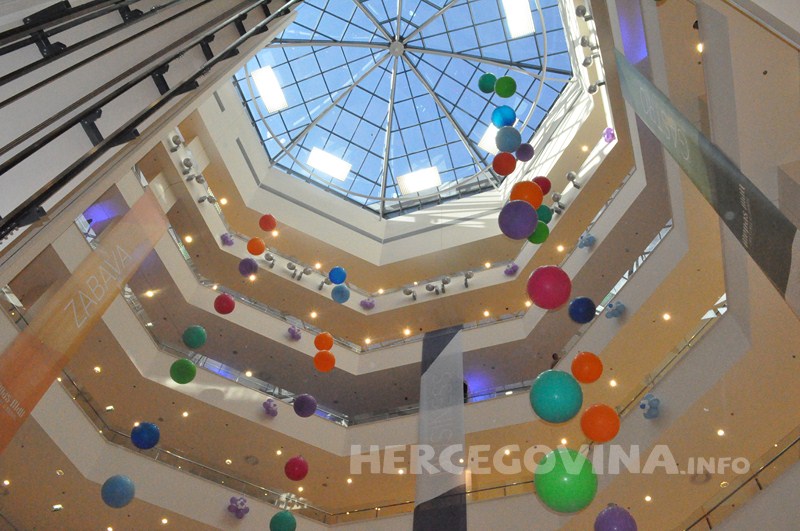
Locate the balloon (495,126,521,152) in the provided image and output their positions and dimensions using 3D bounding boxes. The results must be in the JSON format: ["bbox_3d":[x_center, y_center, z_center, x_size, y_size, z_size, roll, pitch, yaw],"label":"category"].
[{"bbox_3d":[3.260,-3.754,17.920,0.778,0.809,0.778,2,-56,3],"label":"balloon"}]

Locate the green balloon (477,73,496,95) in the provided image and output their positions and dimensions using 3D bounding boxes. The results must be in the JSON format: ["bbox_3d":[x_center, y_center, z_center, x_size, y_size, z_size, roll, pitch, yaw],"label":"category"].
[{"bbox_3d":[3.502,-7.242,23.840,0.764,0.795,0.764,2,-56,3],"label":"green balloon"}]

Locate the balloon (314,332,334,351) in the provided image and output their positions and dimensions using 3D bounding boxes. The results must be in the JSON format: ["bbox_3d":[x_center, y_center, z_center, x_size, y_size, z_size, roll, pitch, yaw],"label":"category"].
[{"bbox_3d":[-2.932,2.952,23.107,0.734,0.734,0.734,2,-57,3],"label":"balloon"}]

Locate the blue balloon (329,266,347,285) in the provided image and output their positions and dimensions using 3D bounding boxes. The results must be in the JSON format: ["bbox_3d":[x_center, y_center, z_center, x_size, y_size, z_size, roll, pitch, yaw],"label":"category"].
[{"bbox_3d":[-2.819,0.464,27.280,0.811,0.843,0.811,2,-56,3],"label":"blue balloon"}]

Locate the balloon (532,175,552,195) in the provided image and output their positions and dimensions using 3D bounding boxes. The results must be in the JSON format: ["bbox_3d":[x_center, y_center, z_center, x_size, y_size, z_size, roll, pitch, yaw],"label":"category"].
[{"bbox_3d":[5.615,-3.157,23.732,0.733,0.733,0.733,2,-57,3],"label":"balloon"}]

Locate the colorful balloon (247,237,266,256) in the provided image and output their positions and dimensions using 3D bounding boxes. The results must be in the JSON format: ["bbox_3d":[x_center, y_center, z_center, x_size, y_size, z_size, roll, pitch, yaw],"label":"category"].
[{"bbox_3d":[-5.962,-0.786,24.870,0.739,0.739,0.739,2,-57,3],"label":"colorful balloon"}]

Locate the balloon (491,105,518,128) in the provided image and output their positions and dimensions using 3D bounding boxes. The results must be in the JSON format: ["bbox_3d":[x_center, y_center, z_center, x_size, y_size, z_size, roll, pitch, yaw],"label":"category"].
[{"bbox_3d":[3.357,-4.785,19.280,0.788,0.820,0.788,2,-56,3],"label":"balloon"}]

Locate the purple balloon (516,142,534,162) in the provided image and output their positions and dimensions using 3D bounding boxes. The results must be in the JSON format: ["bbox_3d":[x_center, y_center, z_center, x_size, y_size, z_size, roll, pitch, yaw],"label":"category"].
[{"bbox_3d":[5.362,-4.841,25.700,0.747,0.747,0.747,2,-57,3],"label":"purple balloon"}]

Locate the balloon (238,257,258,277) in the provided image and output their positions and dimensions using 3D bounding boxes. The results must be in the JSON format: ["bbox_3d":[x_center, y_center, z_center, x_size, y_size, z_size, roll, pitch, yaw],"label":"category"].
[{"bbox_3d":[-6.332,0.096,25.040,0.790,0.822,0.790,2,-56,3],"label":"balloon"}]

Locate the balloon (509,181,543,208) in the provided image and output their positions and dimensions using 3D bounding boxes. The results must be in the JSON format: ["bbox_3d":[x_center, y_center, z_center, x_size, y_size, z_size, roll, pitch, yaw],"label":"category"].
[{"bbox_3d":[3.070,-1.644,14.480,0.795,0.827,0.795,2,-56,3],"label":"balloon"}]

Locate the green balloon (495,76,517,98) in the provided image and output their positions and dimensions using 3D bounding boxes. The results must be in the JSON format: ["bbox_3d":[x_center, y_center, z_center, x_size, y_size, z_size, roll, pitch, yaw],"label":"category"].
[{"bbox_3d":[3.728,-6.280,21.101,0.740,0.740,0.740,2,-57,3],"label":"green balloon"}]

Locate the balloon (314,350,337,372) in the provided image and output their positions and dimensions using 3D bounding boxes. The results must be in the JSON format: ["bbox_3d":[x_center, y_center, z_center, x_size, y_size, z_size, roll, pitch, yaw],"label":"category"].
[{"bbox_3d":[-2.830,3.632,22.640,0.812,0.845,0.812,2,-56,3],"label":"balloon"}]

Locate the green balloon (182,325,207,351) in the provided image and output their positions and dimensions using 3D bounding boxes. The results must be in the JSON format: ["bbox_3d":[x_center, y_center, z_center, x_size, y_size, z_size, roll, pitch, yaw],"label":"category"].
[{"bbox_3d":[-6.641,2.313,19.398,0.748,0.748,0.748,2,-57,3],"label":"green balloon"}]

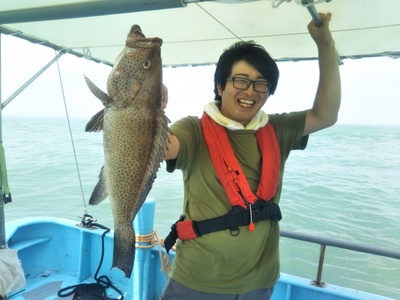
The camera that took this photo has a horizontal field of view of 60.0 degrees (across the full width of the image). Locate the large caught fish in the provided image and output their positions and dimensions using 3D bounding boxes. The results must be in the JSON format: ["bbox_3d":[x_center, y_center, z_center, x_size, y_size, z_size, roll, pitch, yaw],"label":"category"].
[{"bbox_3d":[-0.168,0.000,0.805,0.175,0.575,0.105,5,4,23],"label":"large caught fish"}]

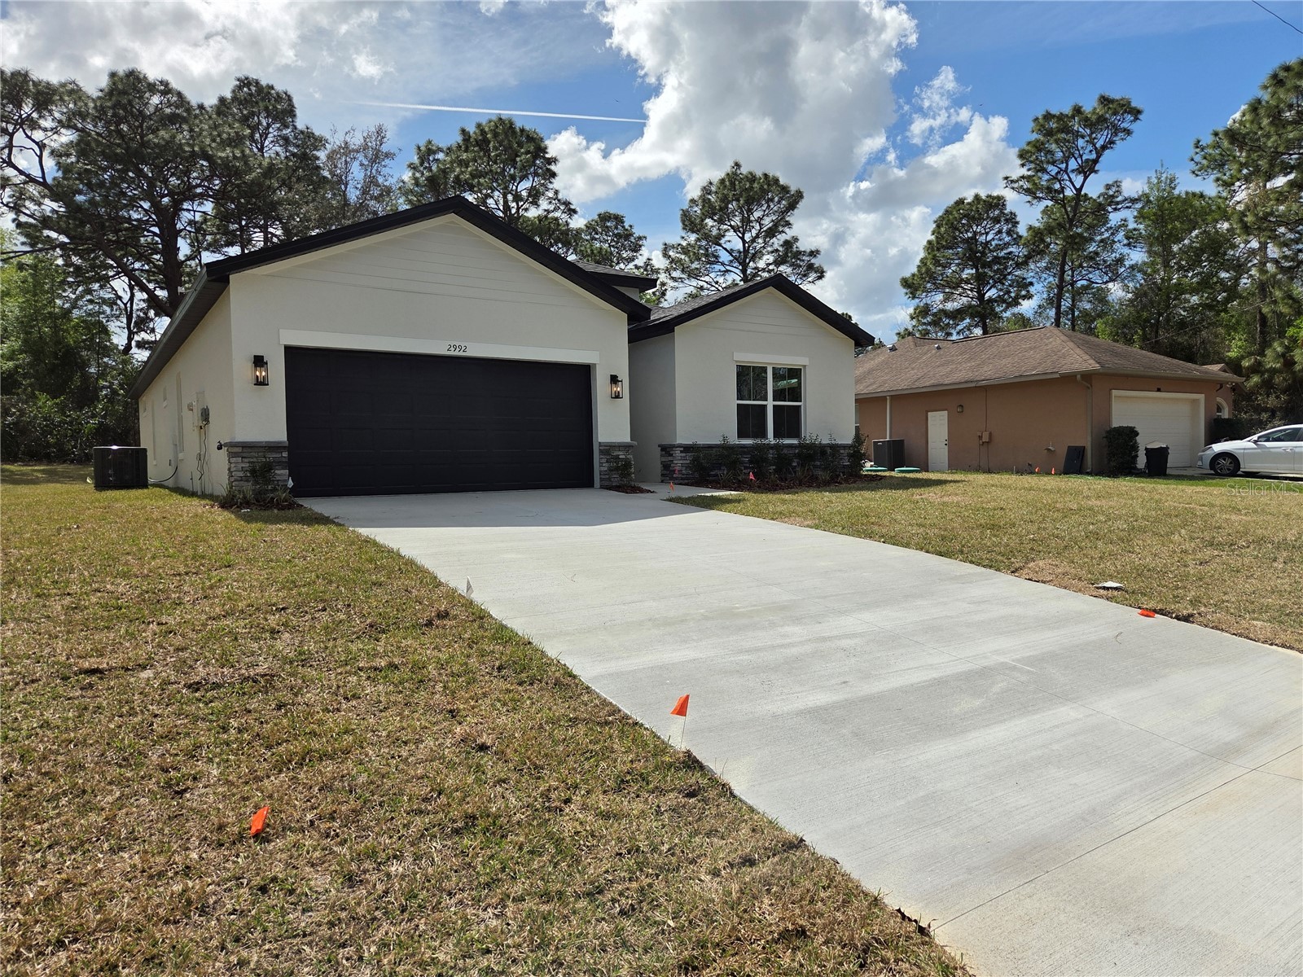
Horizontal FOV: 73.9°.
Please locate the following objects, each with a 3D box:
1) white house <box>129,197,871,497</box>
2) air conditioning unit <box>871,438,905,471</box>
[{"bbox_3d":[-6.677,-2.882,24.601,13.100,5.300,23.700,-2,2,-33],"label":"white house"},{"bbox_3d":[8.137,-1.135,29.700,0.780,1.080,0.780,-2,2,-31],"label":"air conditioning unit"}]

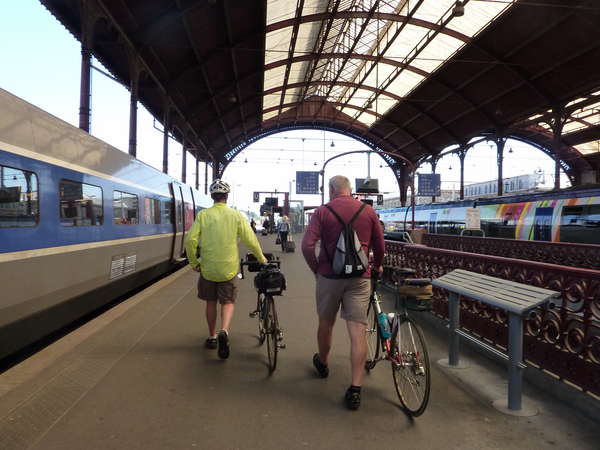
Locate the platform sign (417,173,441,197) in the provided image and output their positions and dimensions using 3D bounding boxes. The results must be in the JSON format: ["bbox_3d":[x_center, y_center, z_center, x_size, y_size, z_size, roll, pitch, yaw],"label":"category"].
[{"bbox_3d":[5.113,-1.568,17.200,0.950,0.880,0.150,1,0,-5],"label":"platform sign"}]

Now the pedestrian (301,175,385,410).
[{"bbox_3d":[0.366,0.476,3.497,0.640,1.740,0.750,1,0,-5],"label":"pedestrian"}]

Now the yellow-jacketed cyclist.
[{"bbox_3d":[-0.748,0.424,4.497,0.800,1.800,0.720,1,0,-5],"label":"yellow-jacketed cyclist"}]

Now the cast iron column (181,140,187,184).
[{"bbox_3d":[-11.185,-3.567,41.986,0.450,9.200,0.450,1,0,-5],"label":"cast iron column"}]

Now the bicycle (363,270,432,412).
[{"bbox_3d":[0.714,0.836,3.538,0.470,1.030,1.680,1,0,-9],"label":"bicycle"}]

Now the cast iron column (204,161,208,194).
[{"bbox_3d":[-12.436,-3.736,57.986,0.450,9.400,0.450,1,0,-5],"label":"cast iron column"}]

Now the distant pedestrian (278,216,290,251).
[{"bbox_3d":[-0.741,0.439,21.098,0.580,1.670,0.500,1,0,-4],"label":"distant pedestrian"}]

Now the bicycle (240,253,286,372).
[{"bbox_3d":[-0.326,0.811,4.368,0.470,1.040,1.700,1,0,-9],"label":"bicycle"}]

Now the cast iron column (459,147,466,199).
[{"bbox_3d":[18.389,-3.635,48.785,0.470,10.300,0.470,1,0,-5],"label":"cast iron column"}]

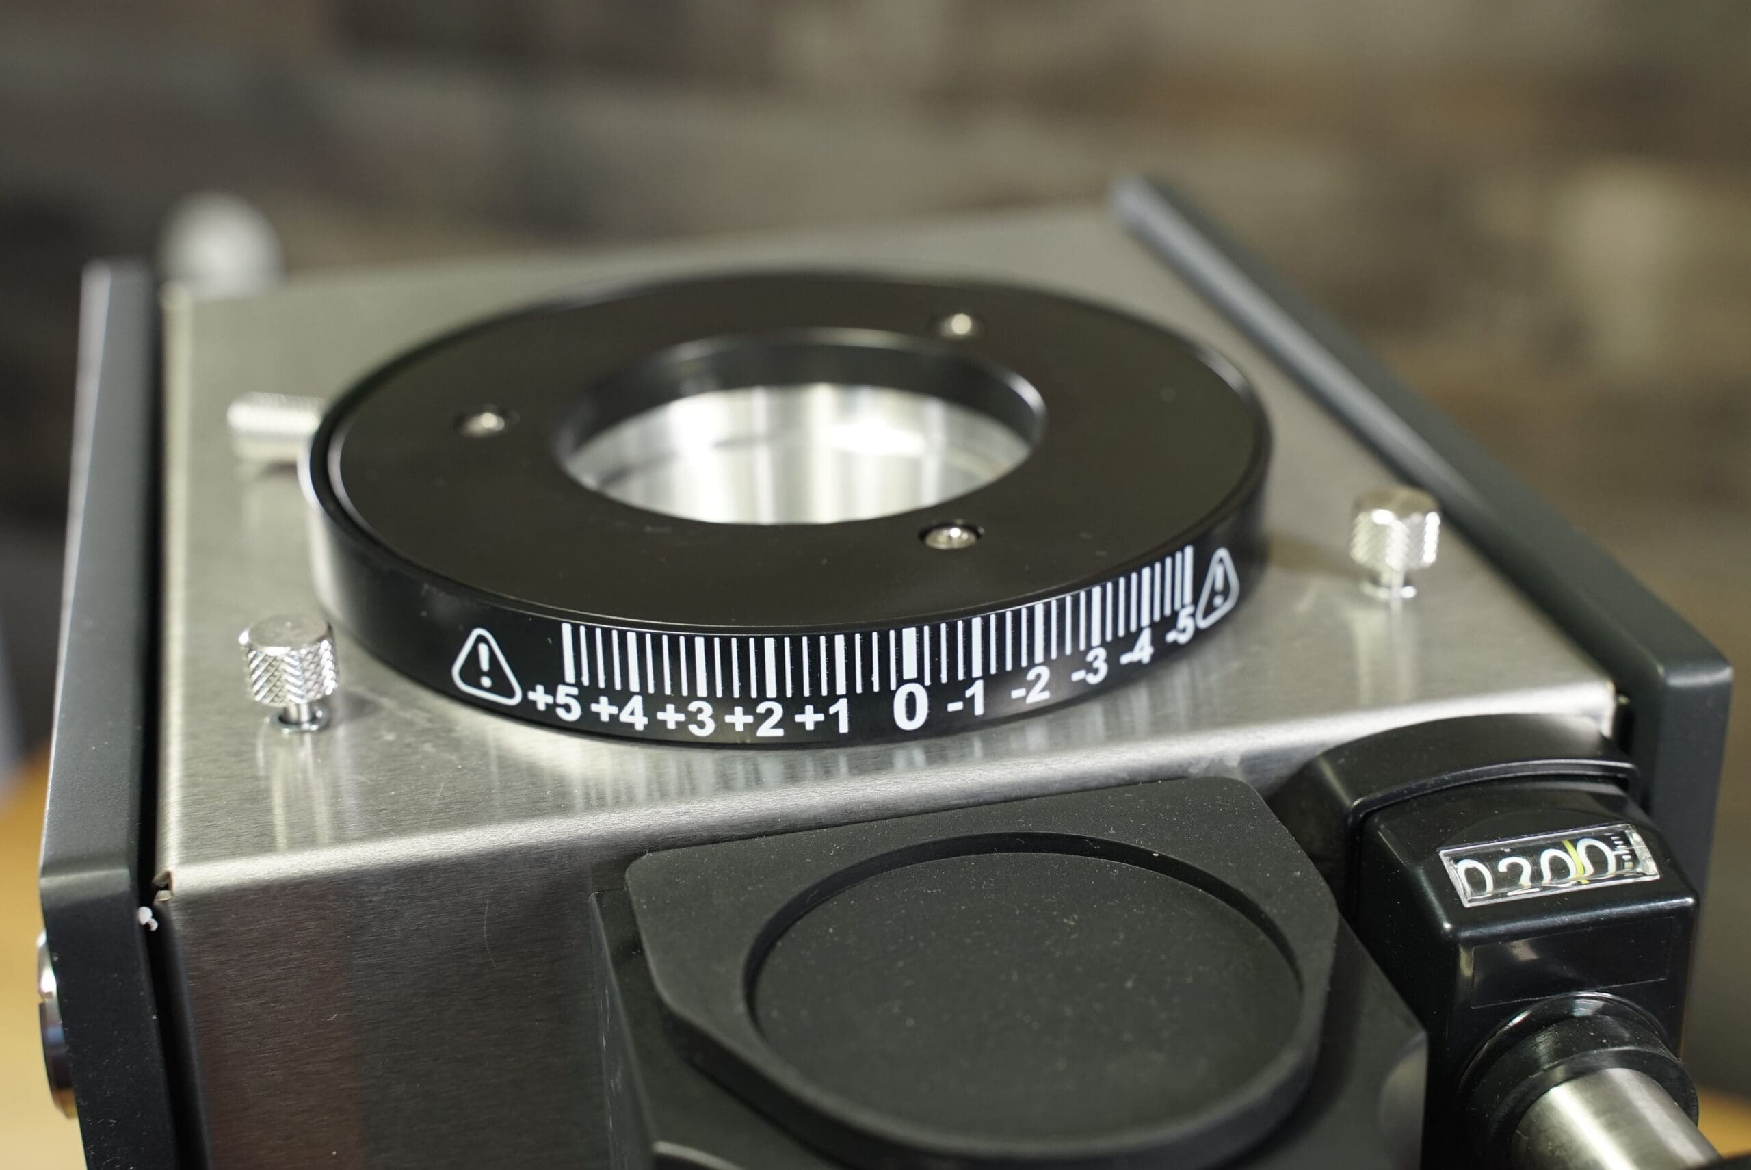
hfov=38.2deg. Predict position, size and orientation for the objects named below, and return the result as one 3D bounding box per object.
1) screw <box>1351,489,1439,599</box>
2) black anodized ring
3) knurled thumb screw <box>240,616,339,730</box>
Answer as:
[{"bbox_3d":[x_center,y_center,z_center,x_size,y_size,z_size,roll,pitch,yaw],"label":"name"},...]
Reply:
[{"bbox_3d":[0.063,-0.005,0.304,0.010,0.011,0.010,-1,26,1],"label":"screw"},{"bbox_3d":[-0.011,-0.015,0.328,0.122,0.013,0.122,-1,26,1],"label":"black anodized ring"},{"bbox_3d":[-0.065,0.010,0.281,0.010,0.011,0.010,-7,27,-12],"label":"knurled thumb screw"}]

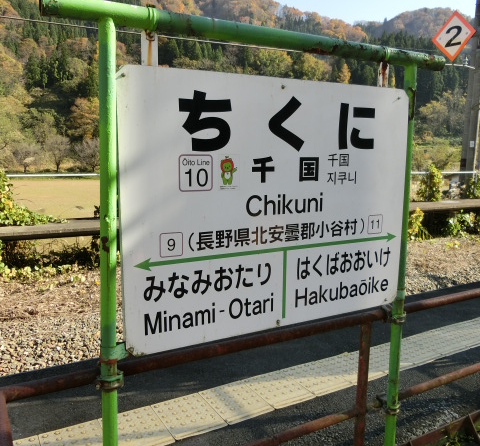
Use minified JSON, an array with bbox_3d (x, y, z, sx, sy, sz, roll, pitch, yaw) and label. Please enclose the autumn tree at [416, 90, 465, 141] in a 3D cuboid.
[{"bbox_3d":[37.056,-19.770,85.000,8.920,9.280,8.470,1,5,0],"label":"autumn tree"}]

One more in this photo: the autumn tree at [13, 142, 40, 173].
[{"bbox_3d":[-25.406,-7.854,55.000,3.230,3.580,3.070,1,5,0],"label":"autumn tree"}]

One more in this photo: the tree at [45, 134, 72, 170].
[{"bbox_3d":[-21.717,-8.359,55.000,3.000,4.440,2.850,1,5,0],"label":"tree"}]

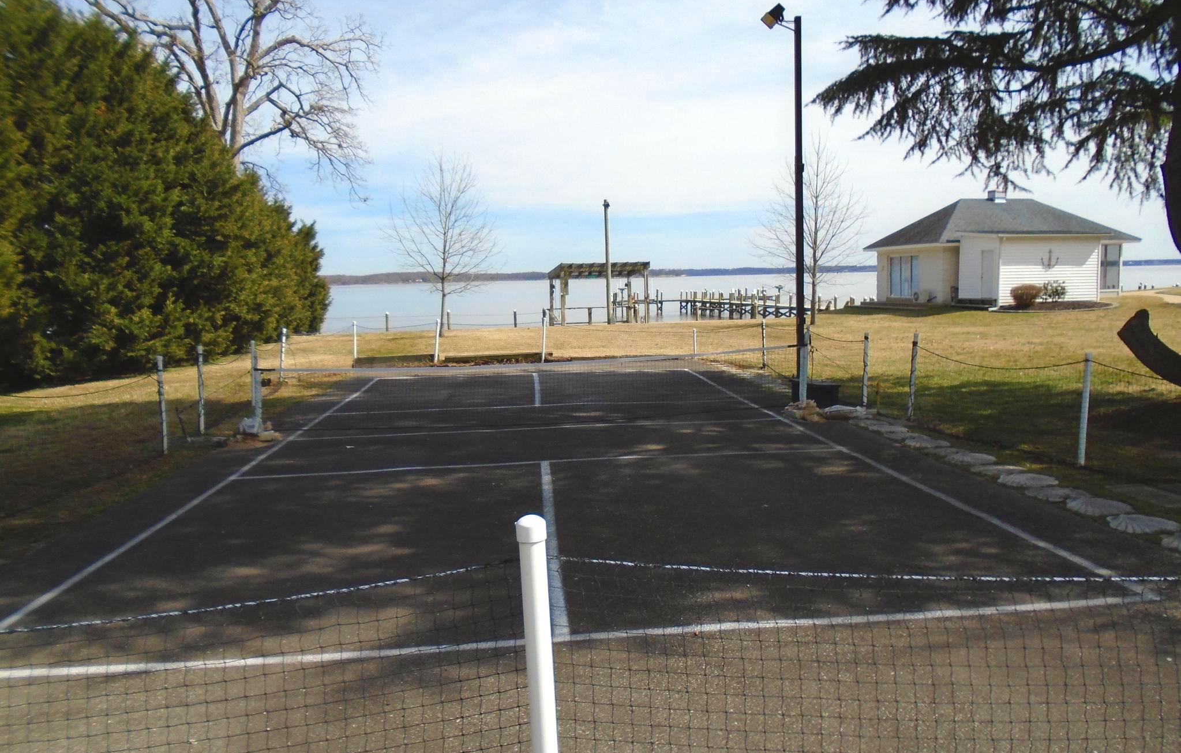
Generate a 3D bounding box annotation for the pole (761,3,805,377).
[{"bbox_3d":[2.845,-2.537,13.066,0.640,5.670,0.360,-2,6,-5],"label":"pole"}]

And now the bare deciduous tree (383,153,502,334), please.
[{"bbox_3d":[-5.588,-4.819,32.634,4.460,6.620,4.460,-2,6,-5],"label":"bare deciduous tree"}]

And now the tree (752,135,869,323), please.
[{"bbox_3d":[7.593,-5.016,30.641,4.090,6.490,4.090,-2,6,-5],"label":"tree"}]

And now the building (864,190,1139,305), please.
[{"bbox_3d":[19.477,-6.097,41.324,9.570,5.170,9.750,-2,6,-7],"label":"building"}]

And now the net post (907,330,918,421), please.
[{"bbox_3d":[3.917,0.003,10.741,0.060,1.069,0.060,-2,6,-5],"label":"net post"}]

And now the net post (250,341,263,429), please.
[{"bbox_3d":[-4.075,0.202,10.887,0.085,1.142,0.085,-2,6,-5],"label":"net post"}]

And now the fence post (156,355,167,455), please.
[{"bbox_3d":[-4.763,0.322,9.888,0.060,1.112,0.060,-2,6,-5],"label":"fence post"}]

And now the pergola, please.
[{"bbox_3d":[0.356,-3.709,39.617,3.800,2.750,3.400,-3,6,-10],"label":"pergola"}]

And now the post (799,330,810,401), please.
[{"bbox_3d":[2.766,-0.051,11.442,0.090,1.054,0.090,-2,6,-5],"label":"post"}]

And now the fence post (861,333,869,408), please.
[{"bbox_3d":[3.676,-0.078,11.844,0.058,1.016,0.058,-2,6,-5],"label":"fence post"}]

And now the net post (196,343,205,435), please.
[{"bbox_3d":[-4.925,0.179,11.237,0.060,1.144,0.060,-2,6,-5],"label":"net post"}]

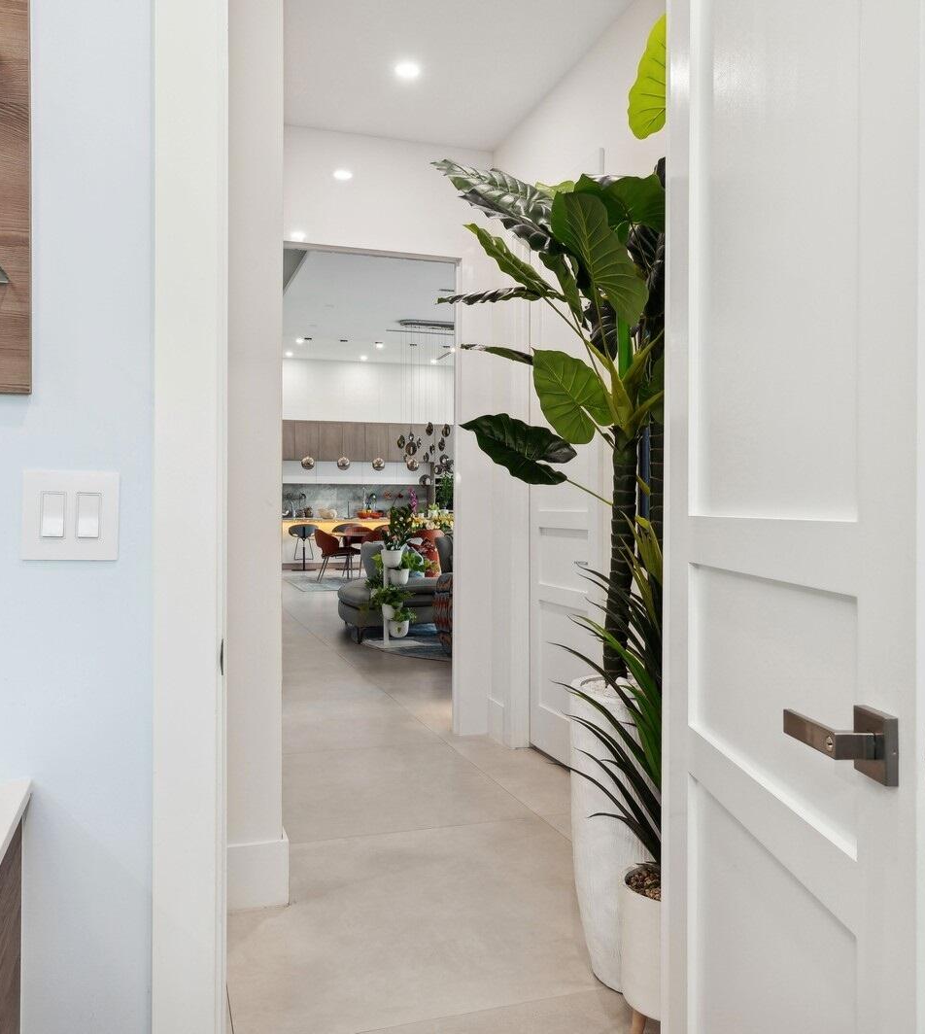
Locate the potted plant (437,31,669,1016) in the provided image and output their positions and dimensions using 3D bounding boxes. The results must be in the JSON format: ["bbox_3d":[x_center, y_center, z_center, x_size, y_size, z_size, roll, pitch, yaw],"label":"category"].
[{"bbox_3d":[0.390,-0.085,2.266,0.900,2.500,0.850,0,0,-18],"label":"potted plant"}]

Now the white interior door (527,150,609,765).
[{"bbox_3d":[0.495,-0.074,4.165,0.050,2.460,0.870,0,0,-18],"label":"white interior door"}]

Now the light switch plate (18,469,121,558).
[{"bbox_3d":[-0.549,-0.002,1.270,0.124,0.125,0.008,0,0,-18],"label":"light switch plate"}]

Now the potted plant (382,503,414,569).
[{"bbox_3d":[-0.567,0.171,7.975,0.280,0.570,0.270,0,0,0],"label":"potted plant"}]

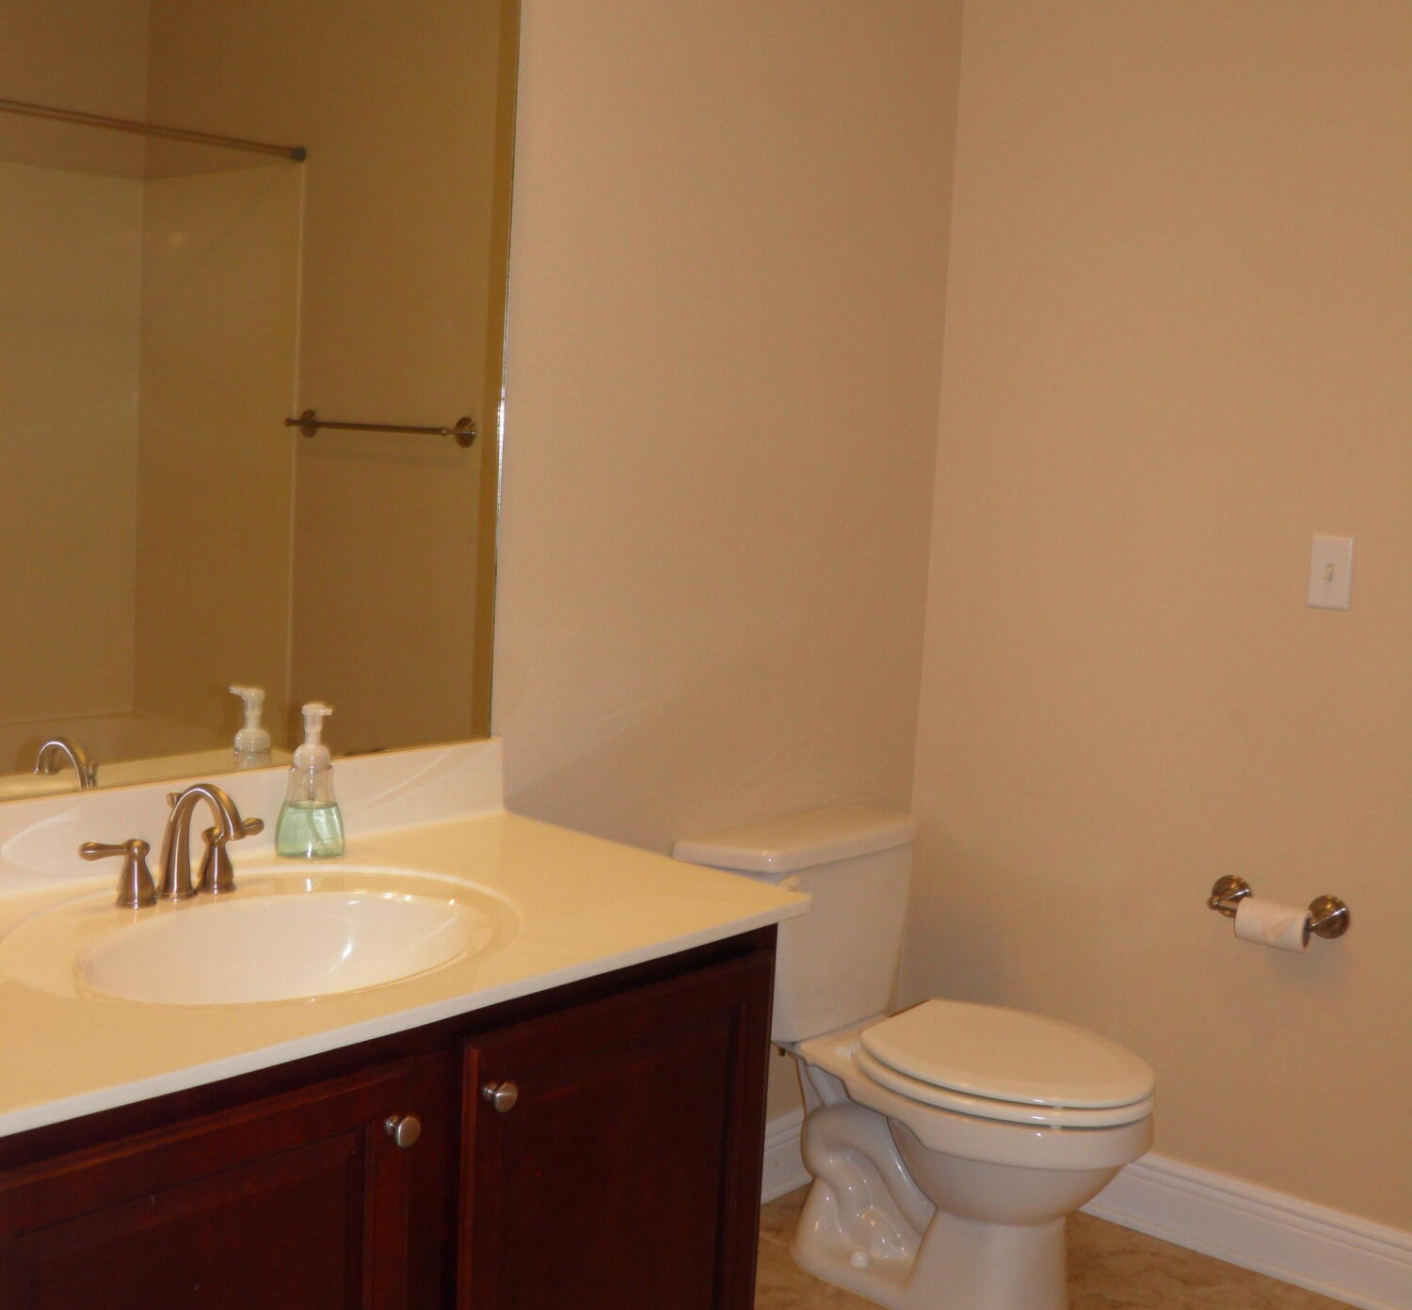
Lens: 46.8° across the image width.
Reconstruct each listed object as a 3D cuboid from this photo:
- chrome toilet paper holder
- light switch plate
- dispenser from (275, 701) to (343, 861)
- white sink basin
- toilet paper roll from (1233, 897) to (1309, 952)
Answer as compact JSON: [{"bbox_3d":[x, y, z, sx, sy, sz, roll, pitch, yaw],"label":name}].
[{"bbox_3d":[0.920,0.417,2.664,0.232,0.066,0.075,9,10,42],"label":"chrome toilet paper holder"},{"bbox_3d":[0.991,-0.129,2.595,0.071,0.115,0.012,9,10,42],"label":"light switch plate"},{"bbox_3d":[-0.513,0.160,2.124,0.070,0.190,0.077,3,7,0],"label":"dispenser"},{"bbox_3d":[-0.460,0.369,1.768,0.390,0.130,0.490,9,10,42],"label":"white sink basin"},{"bbox_3d":[0.920,0.437,2.648,0.110,0.064,0.064,9,10,42],"label":"toilet paper roll"}]

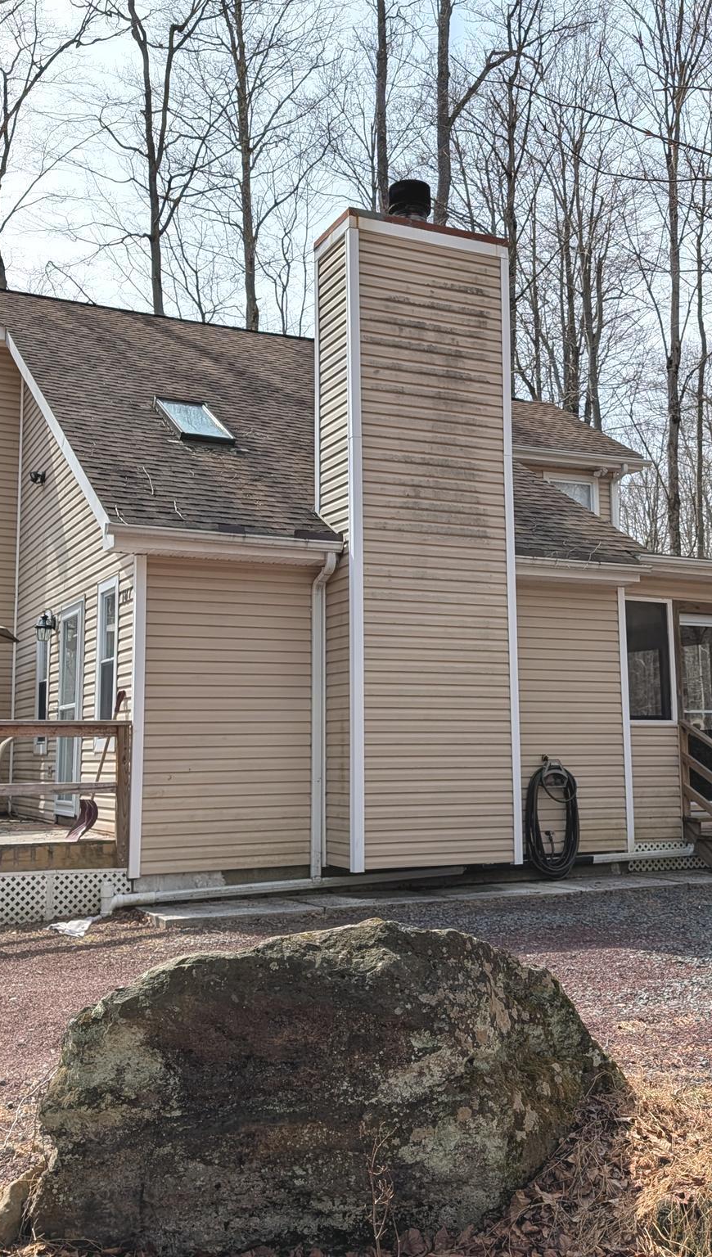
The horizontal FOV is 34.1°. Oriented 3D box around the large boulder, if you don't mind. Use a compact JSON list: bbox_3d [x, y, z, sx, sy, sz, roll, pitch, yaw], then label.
[{"bbox_3d":[-0.049,1.442,3.894,1.980,0.960,0.950,0,-6,0],"label":"large boulder"}]

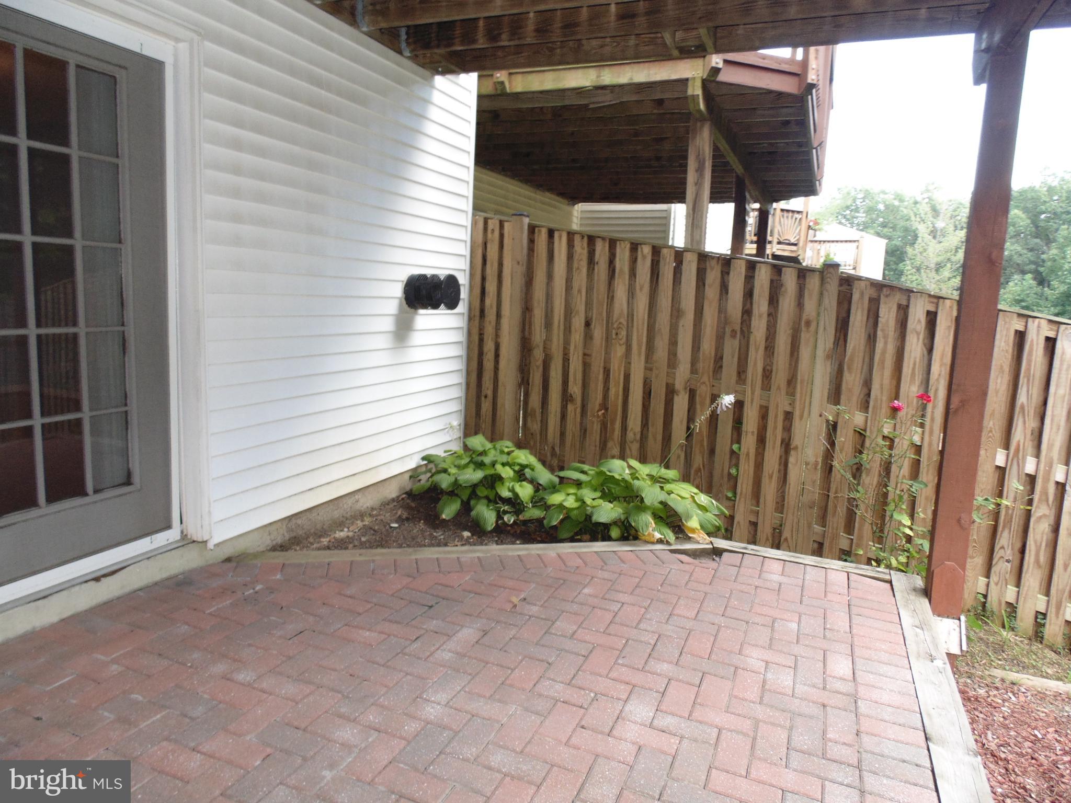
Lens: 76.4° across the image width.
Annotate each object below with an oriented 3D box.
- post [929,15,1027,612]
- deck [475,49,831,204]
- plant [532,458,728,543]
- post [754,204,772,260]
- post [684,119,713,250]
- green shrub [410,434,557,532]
[{"bbox_3d":[2.085,-0.252,3.258,0.140,2.780,0.140,5,9,23],"label":"post"},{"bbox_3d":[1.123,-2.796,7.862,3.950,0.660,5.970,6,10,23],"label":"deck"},{"bbox_3d":[0.573,0.527,4.068,1.100,0.400,0.820,4,9,9],"label":"plant"},{"bbox_3d":[3.233,-1.326,9.952,0.140,2.700,0.140,6,10,23],"label":"post"},{"bbox_3d":[1.150,-0.661,5.146,0.140,2.700,0.140,6,10,23],"label":"post"},{"bbox_3d":[-0.320,0.453,4.268,0.900,0.420,0.820,2,9,-4],"label":"green shrub"}]

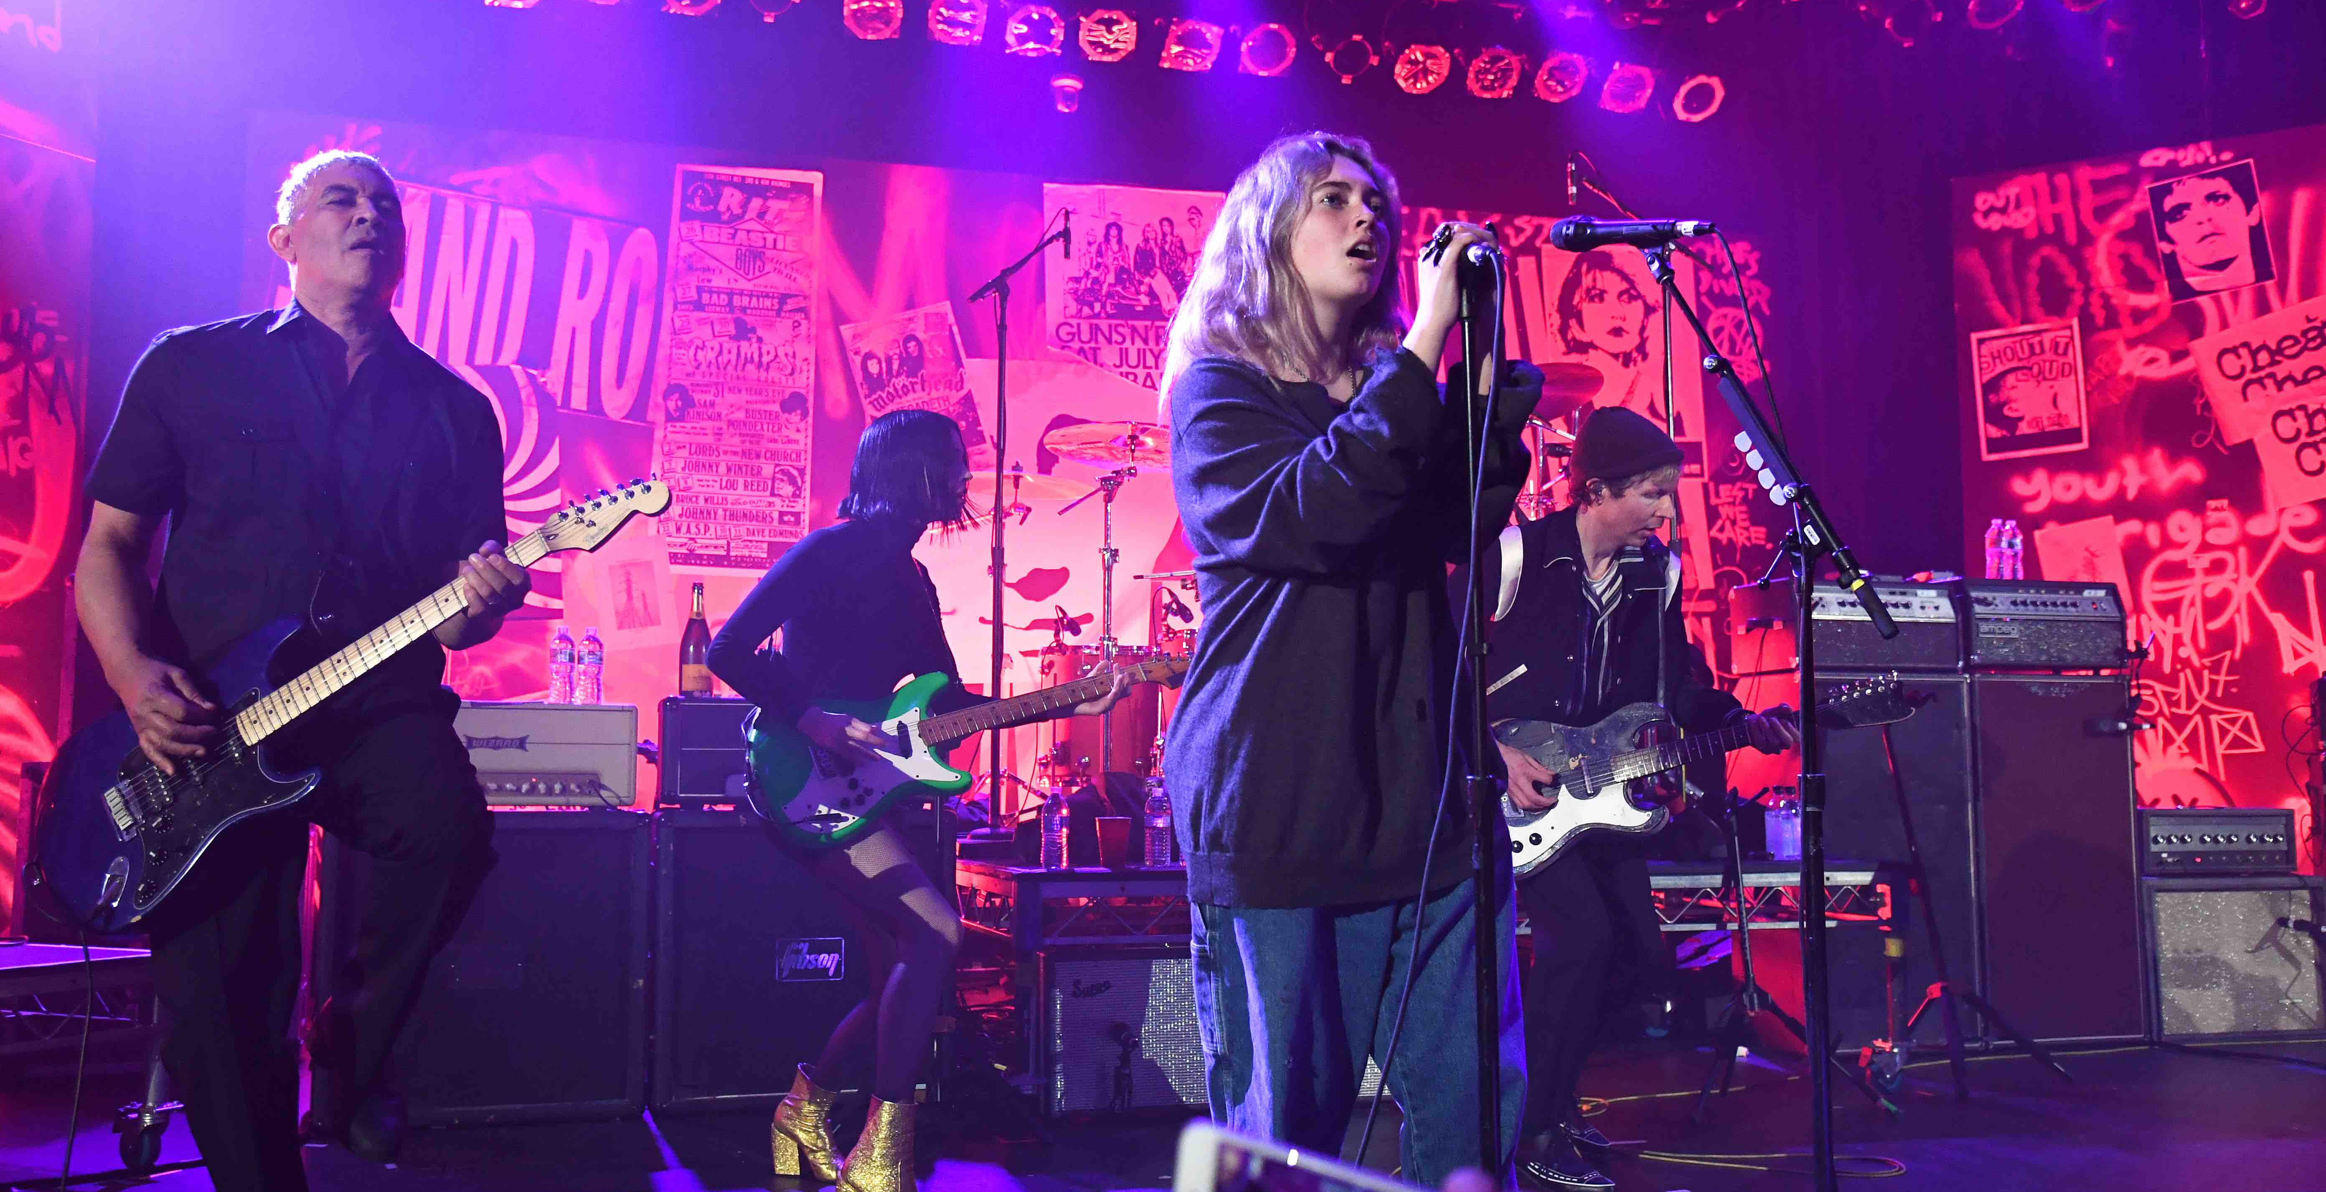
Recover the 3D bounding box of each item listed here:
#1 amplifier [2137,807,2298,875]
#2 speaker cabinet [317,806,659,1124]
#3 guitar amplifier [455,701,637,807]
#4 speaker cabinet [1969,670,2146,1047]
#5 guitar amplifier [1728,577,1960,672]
[{"bbox_3d":[3.562,0.850,6.944,0.600,0.225,0.280,1,-6,-14],"label":"amplifier"},{"bbox_3d":[-1.747,0.951,5.198,0.775,0.770,0.360,2,-6,-16],"label":"speaker cabinet"},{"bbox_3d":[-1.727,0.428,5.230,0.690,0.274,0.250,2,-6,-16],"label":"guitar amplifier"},{"bbox_3d":[2.949,0.896,6.894,0.660,1.220,0.406,1,-6,-17],"label":"speaker cabinet"},{"bbox_3d":[2.339,0.110,6.832,0.610,0.300,0.350,1,-6,-14],"label":"guitar amplifier"}]

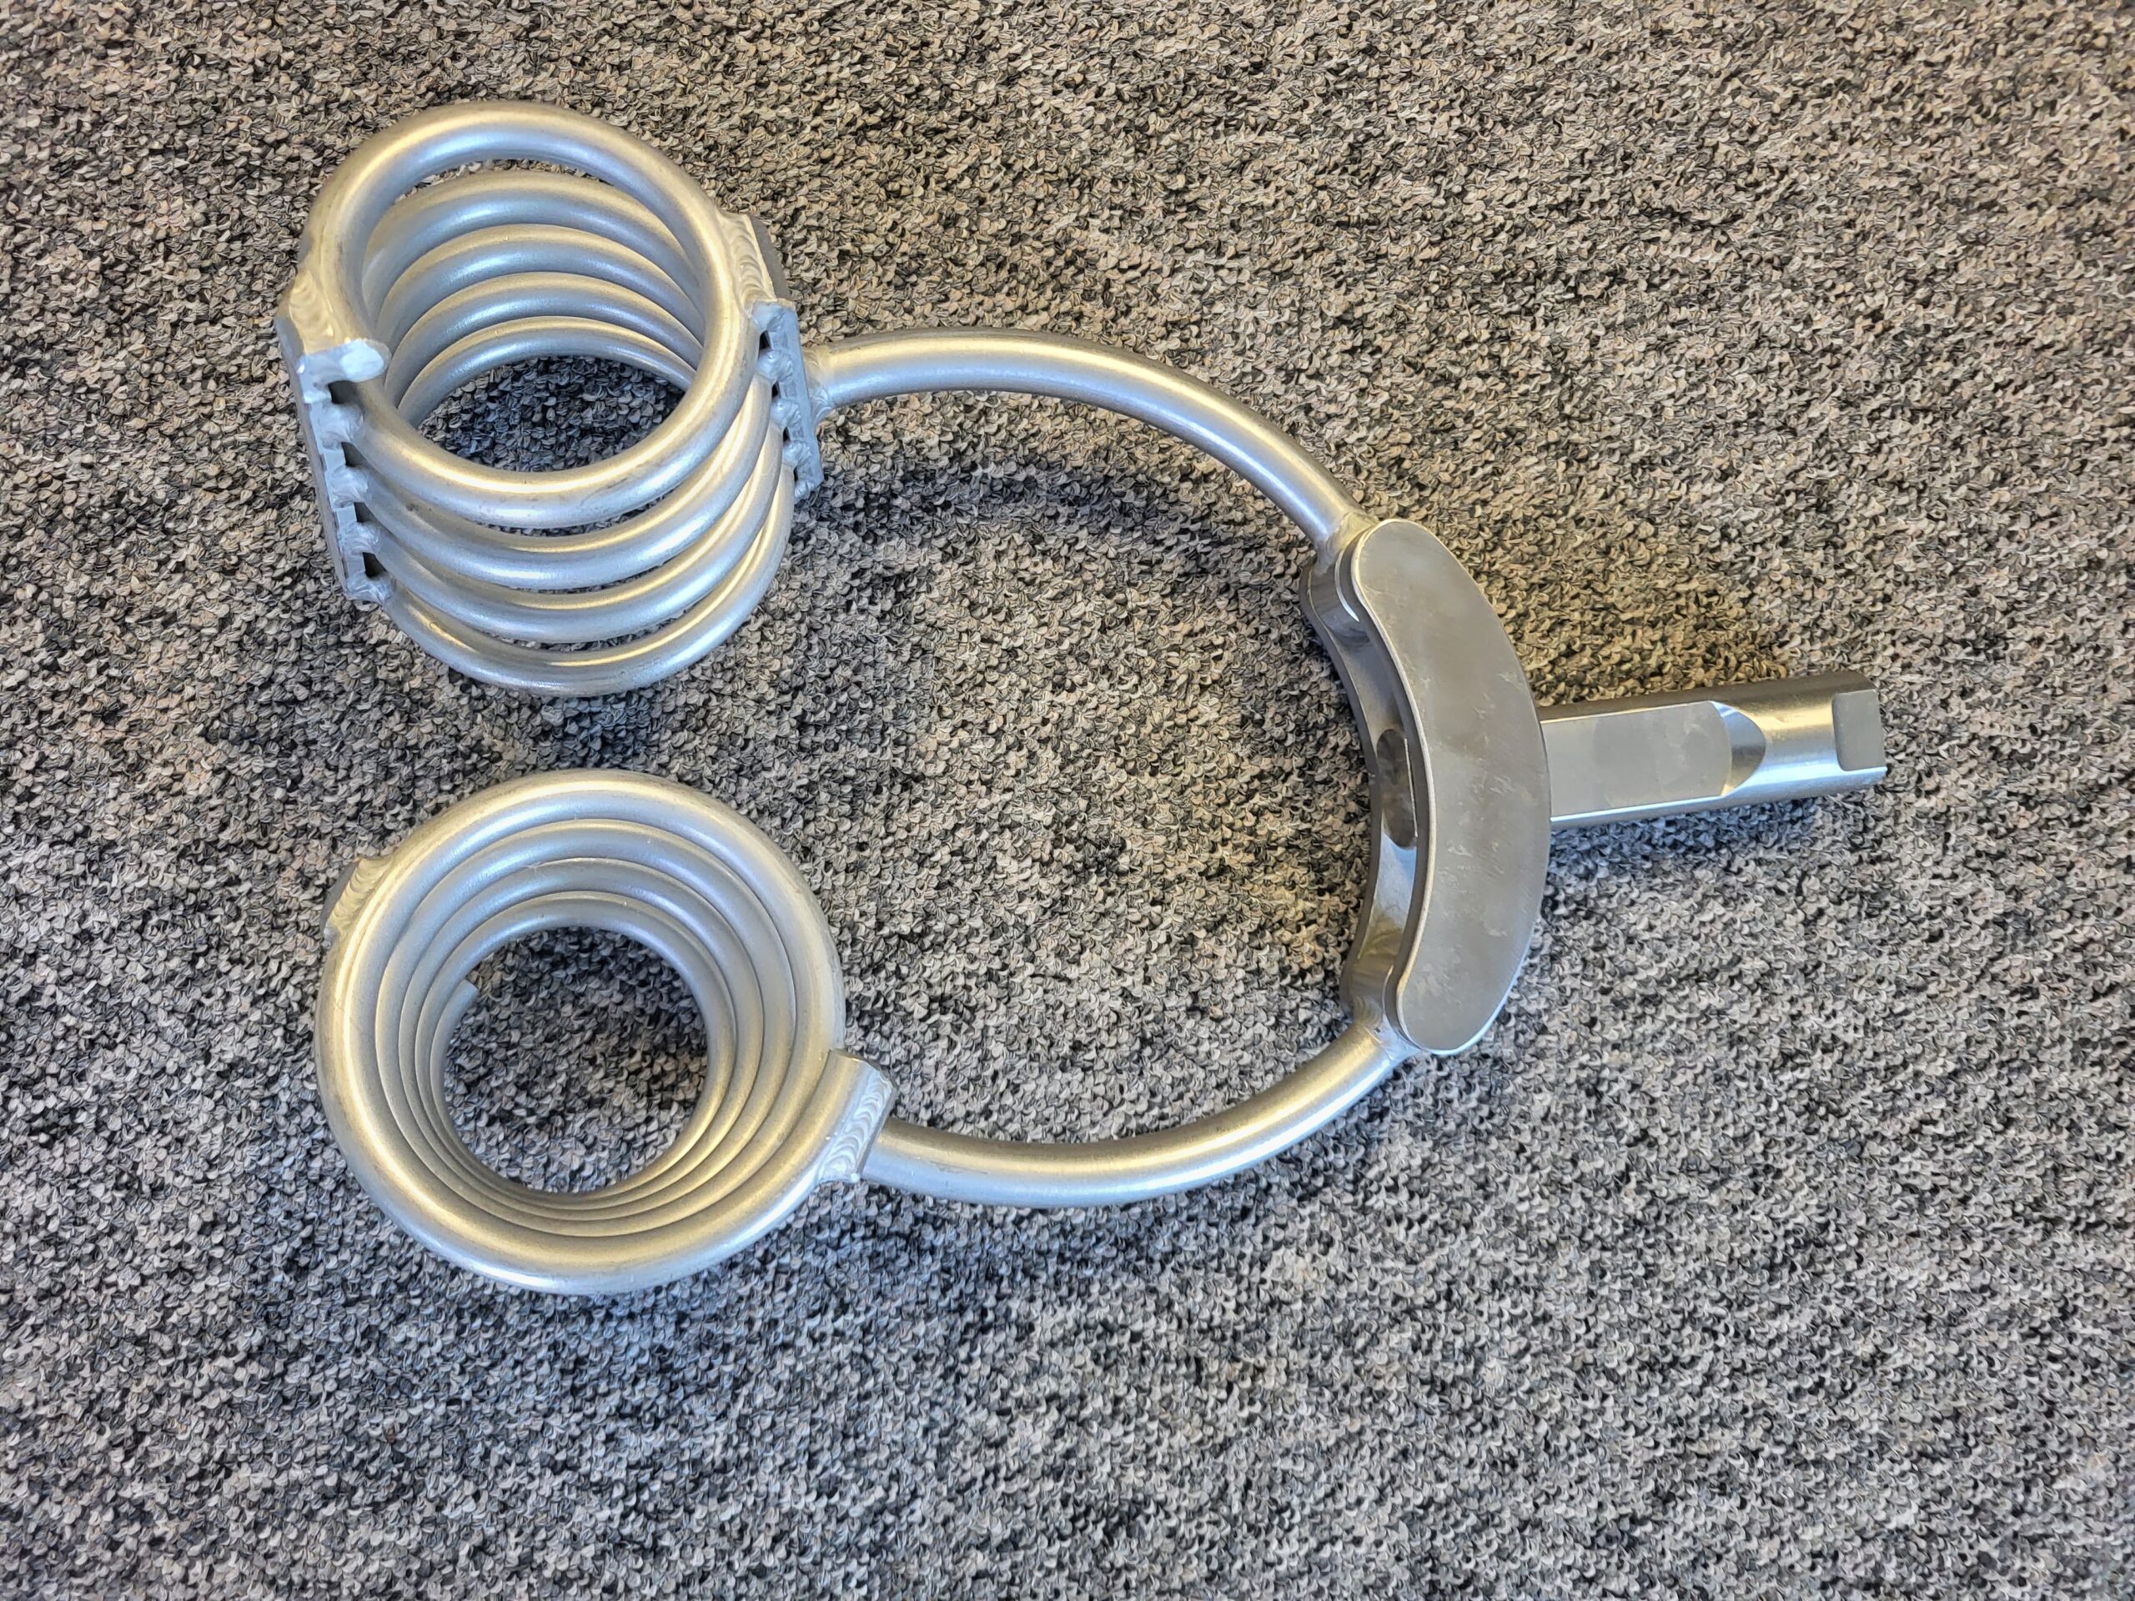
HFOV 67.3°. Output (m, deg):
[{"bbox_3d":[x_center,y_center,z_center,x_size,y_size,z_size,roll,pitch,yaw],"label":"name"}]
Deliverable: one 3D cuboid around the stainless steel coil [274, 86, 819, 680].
[{"bbox_3d":[-0.094,-0.072,0.304,0.097,0.094,0.088,5,75,-9],"label":"stainless steel coil"}]

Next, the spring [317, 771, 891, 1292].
[{"bbox_3d":[-0.114,0.057,0.383,0.125,0.116,0.114,6,73,-18],"label":"spring"}]

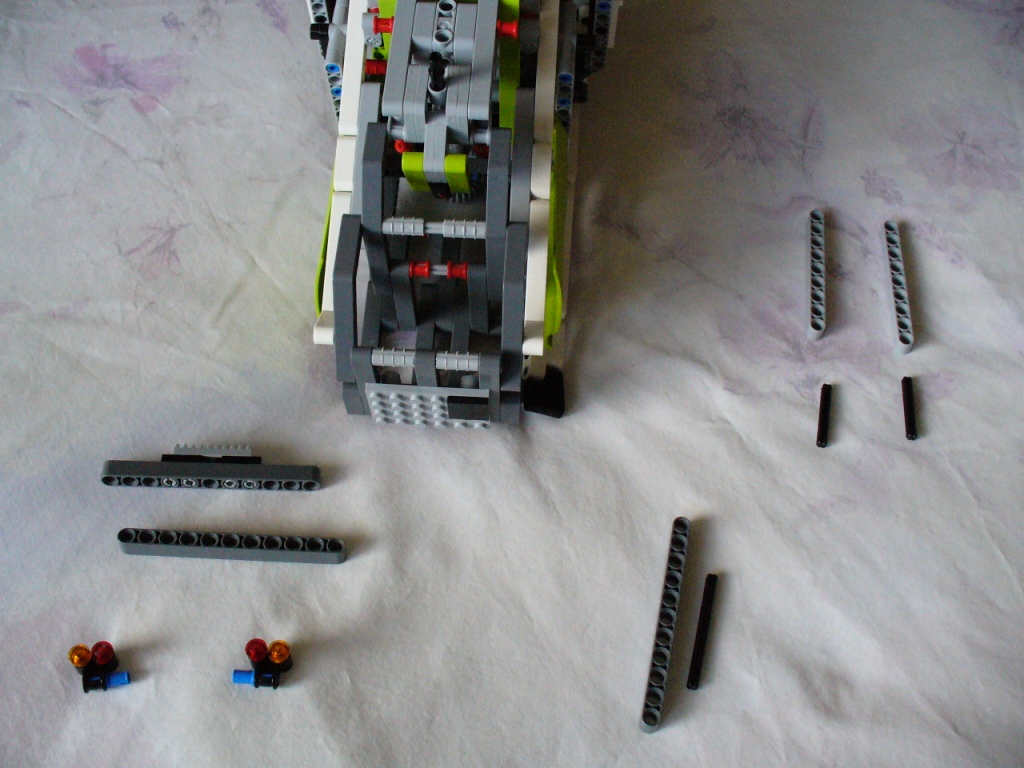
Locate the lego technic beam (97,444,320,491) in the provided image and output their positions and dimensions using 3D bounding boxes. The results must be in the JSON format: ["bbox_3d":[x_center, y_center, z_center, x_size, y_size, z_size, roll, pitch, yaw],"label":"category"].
[{"bbox_3d":[-0.121,0.033,0.444,0.087,0.008,0.016,2,59,-4],"label":"lego technic beam"}]

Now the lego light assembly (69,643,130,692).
[{"bbox_3d":[-0.145,0.100,0.386,0.020,0.012,0.016,-5,59,-7],"label":"lego light assembly"}]

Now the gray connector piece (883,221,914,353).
[{"bbox_3d":[0.183,-0.047,0.522,0.007,0.008,0.071,5,59,-3],"label":"gray connector piece"}]

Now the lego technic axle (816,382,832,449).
[{"bbox_3d":[0.138,0.014,0.483,0.005,0.005,0.032,13,59,2],"label":"lego technic axle"}]

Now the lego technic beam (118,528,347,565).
[{"bbox_3d":[-0.109,0.063,0.426,0.087,0.008,0.007,3,59,-3],"label":"lego technic beam"}]

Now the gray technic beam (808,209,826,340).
[{"bbox_3d":[0.145,-0.052,0.521,0.007,0.008,0.071,9,58,0],"label":"gray technic beam"}]

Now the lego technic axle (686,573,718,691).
[{"bbox_3d":[0.074,0.096,0.427,0.005,0.005,0.048,14,59,3],"label":"lego technic axle"}]

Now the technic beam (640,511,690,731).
[{"bbox_3d":[0.060,0.092,0.426,0.007,0.008,0.087,14,59,3],"label":"technic beam"}]

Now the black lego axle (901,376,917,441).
[{"bbox_3d":[0.181,0.011,0.498,0.005,0.005,0.032,9,56,0],"label":"black lego axle"}]

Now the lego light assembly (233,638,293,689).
[{"bbox_3d":[-0.092,0.104,0.401,0.020,0.012,0.016,5,59,-3],"label":"lego light assembly"}]

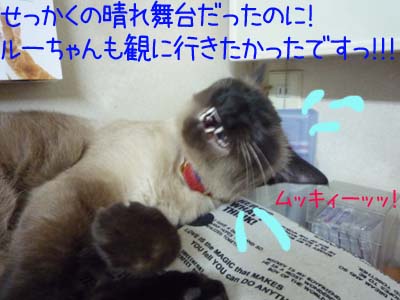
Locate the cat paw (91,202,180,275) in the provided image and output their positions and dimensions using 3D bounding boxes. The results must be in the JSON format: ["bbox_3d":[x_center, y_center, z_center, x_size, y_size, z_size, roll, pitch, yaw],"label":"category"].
[{"bbox_3d":[-0.050,0.066,0.225,0.050,0.044,0.062,-19,35,-28],"label":"cat paw"}]

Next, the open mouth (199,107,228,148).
[{"bbox_3d":[0.014,-0.024,0.310,0.022,0.022,0.037,-31,65,-23],"label":"open mouth"}]

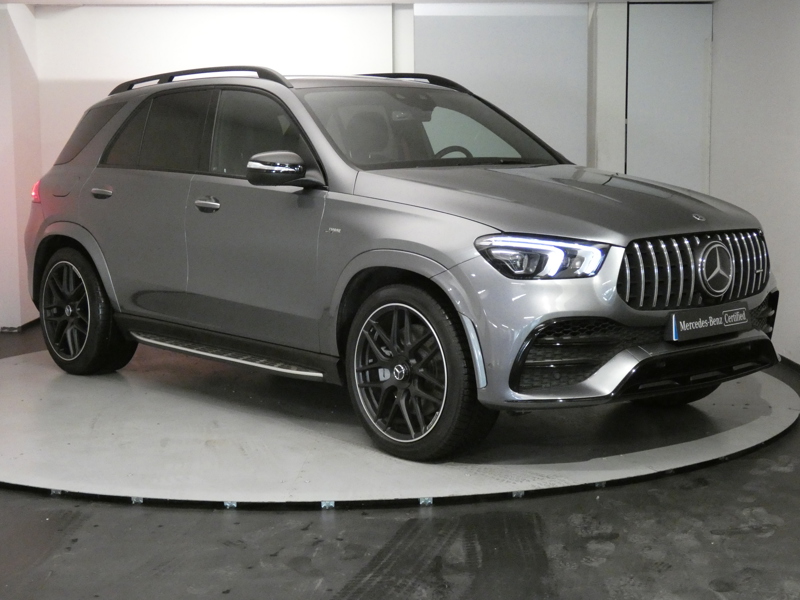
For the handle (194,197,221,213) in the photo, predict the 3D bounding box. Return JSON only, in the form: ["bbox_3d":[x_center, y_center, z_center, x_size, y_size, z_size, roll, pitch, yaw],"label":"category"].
[{"bbox_3d":[-0.982,-0.488,6.252,0.055,0.070,0.225,-5,8,-42],"label":"handle"}]

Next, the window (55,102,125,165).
[{"bbox_3d":[-1.919,-1.014,7.510,0.110,0.390,0.850,17,-5,-36],"label":"window"}]

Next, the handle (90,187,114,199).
[{"bbox_3d":[-1.711,-0.617,7.050,0.055,0.062,0.228,-5,8,-42],"label":"handle"}]

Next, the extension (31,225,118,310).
[{"bbox_3d":[-1.933,-0.218,7.327,0.115,0.490,1.110,-5,8,-42],"label":"extension"}]

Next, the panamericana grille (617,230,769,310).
[{"bbox_3d":[1.286,-0.142,5.205,1.100,0.305,0.190,-5,8,-42],"label":"panamericana grille"}]

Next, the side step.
[{"bbox_3d":[-0.893,0.279,6.266,0.170,0.075,1.690,-5,8,-42],"label":"side step"}]

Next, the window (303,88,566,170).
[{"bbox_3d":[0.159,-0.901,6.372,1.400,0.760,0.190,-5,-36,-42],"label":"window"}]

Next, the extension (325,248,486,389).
[{"bbox_3d":[0.024,0.049,5.197,0.115,0.530,0.920,-5,8,-42],"label":"extension"}]

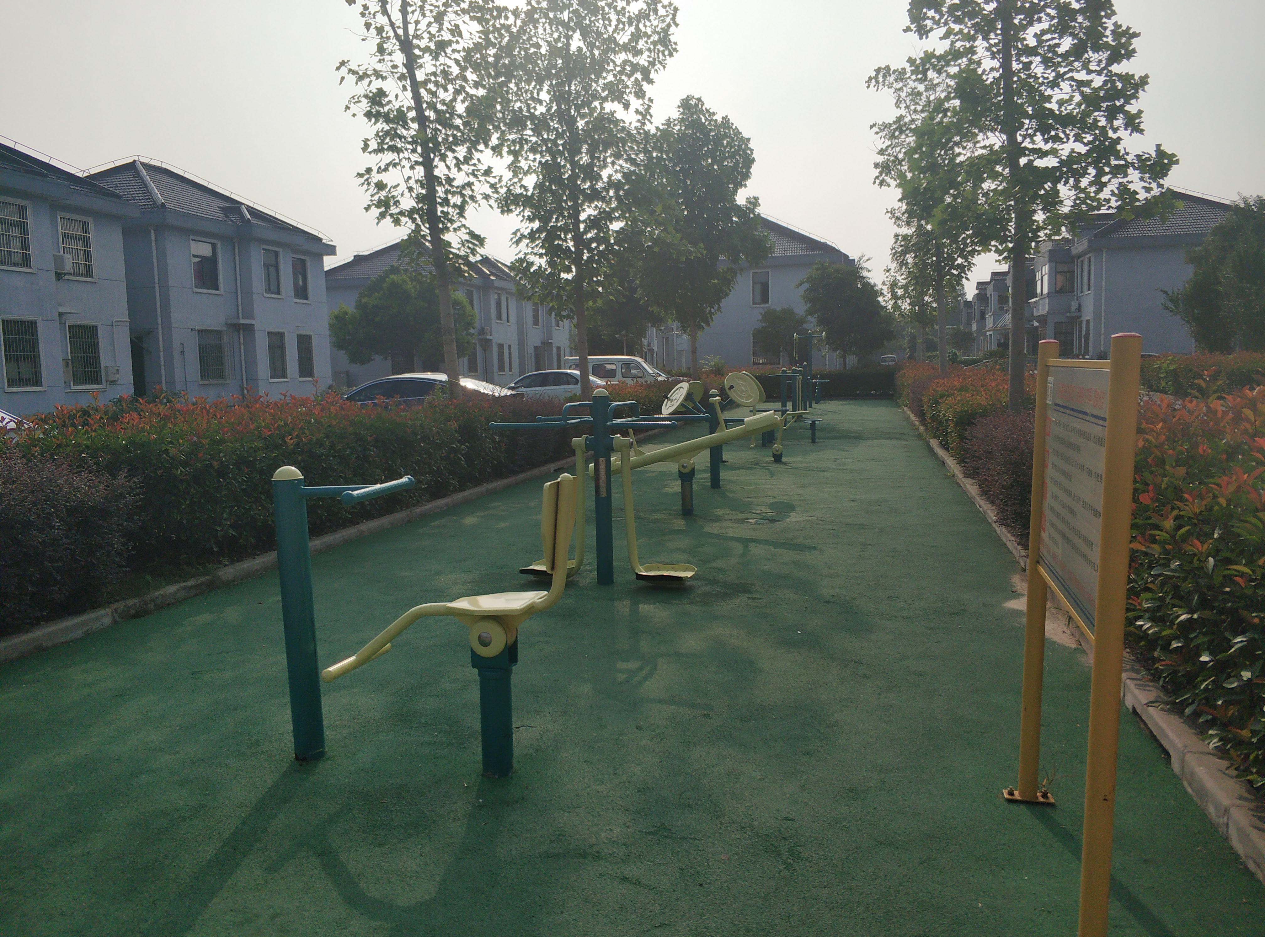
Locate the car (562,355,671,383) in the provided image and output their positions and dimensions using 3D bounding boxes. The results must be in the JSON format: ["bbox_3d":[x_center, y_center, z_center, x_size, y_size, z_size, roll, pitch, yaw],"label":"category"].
[{"bbox_3d":[-0.319,-2.847,33.692,4.000,1.880,1.600,1,6,18],"label":"car"}]

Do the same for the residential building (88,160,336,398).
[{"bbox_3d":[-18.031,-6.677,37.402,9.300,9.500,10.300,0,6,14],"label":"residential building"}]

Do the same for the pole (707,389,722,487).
[{"bbox_3d":[1.015,-0.368,12.124,0.125,1.190,0.125,0,6,14],"label":"pole"}]

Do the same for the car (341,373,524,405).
[{"bbox_3d":[-4.522,-1.189,20.093,4.700,1.460,1.820,1,6,17],"label":"car"}]

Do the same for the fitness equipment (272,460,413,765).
[{"bbox_3d":[-1.094,0.552,3.713,0.440,1.110,0.500,0,6,14],"label":"fitness equipment"}]

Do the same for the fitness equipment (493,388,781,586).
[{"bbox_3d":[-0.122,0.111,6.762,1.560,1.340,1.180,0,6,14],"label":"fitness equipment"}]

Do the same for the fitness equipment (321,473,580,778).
[{"bbox_3d":[-0.622,0.563,3.600,0.930,1.090,0.460,0,6,14],"label":"fitness equipment"}]

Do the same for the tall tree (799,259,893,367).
[{"bbox_3d":[9.422,-6.193,43.608,4.100,6.150,4.100,0,6,14],"label":"tall tree"}]

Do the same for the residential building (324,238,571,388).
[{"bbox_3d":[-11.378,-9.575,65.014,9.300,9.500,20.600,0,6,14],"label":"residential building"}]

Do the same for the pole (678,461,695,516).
[{"bbox_3d":[0.535,0.193,9.879,0.160,0.530,0.140,0,6,14],"label":"pole"}]

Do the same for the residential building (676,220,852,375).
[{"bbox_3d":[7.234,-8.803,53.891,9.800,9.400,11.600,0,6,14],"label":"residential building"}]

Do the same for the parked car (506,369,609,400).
[{"bbox_3d":[-2.768,-2.380,31.642,4.600,1.460,1.800,0,6,12],"label":"parked car"}]

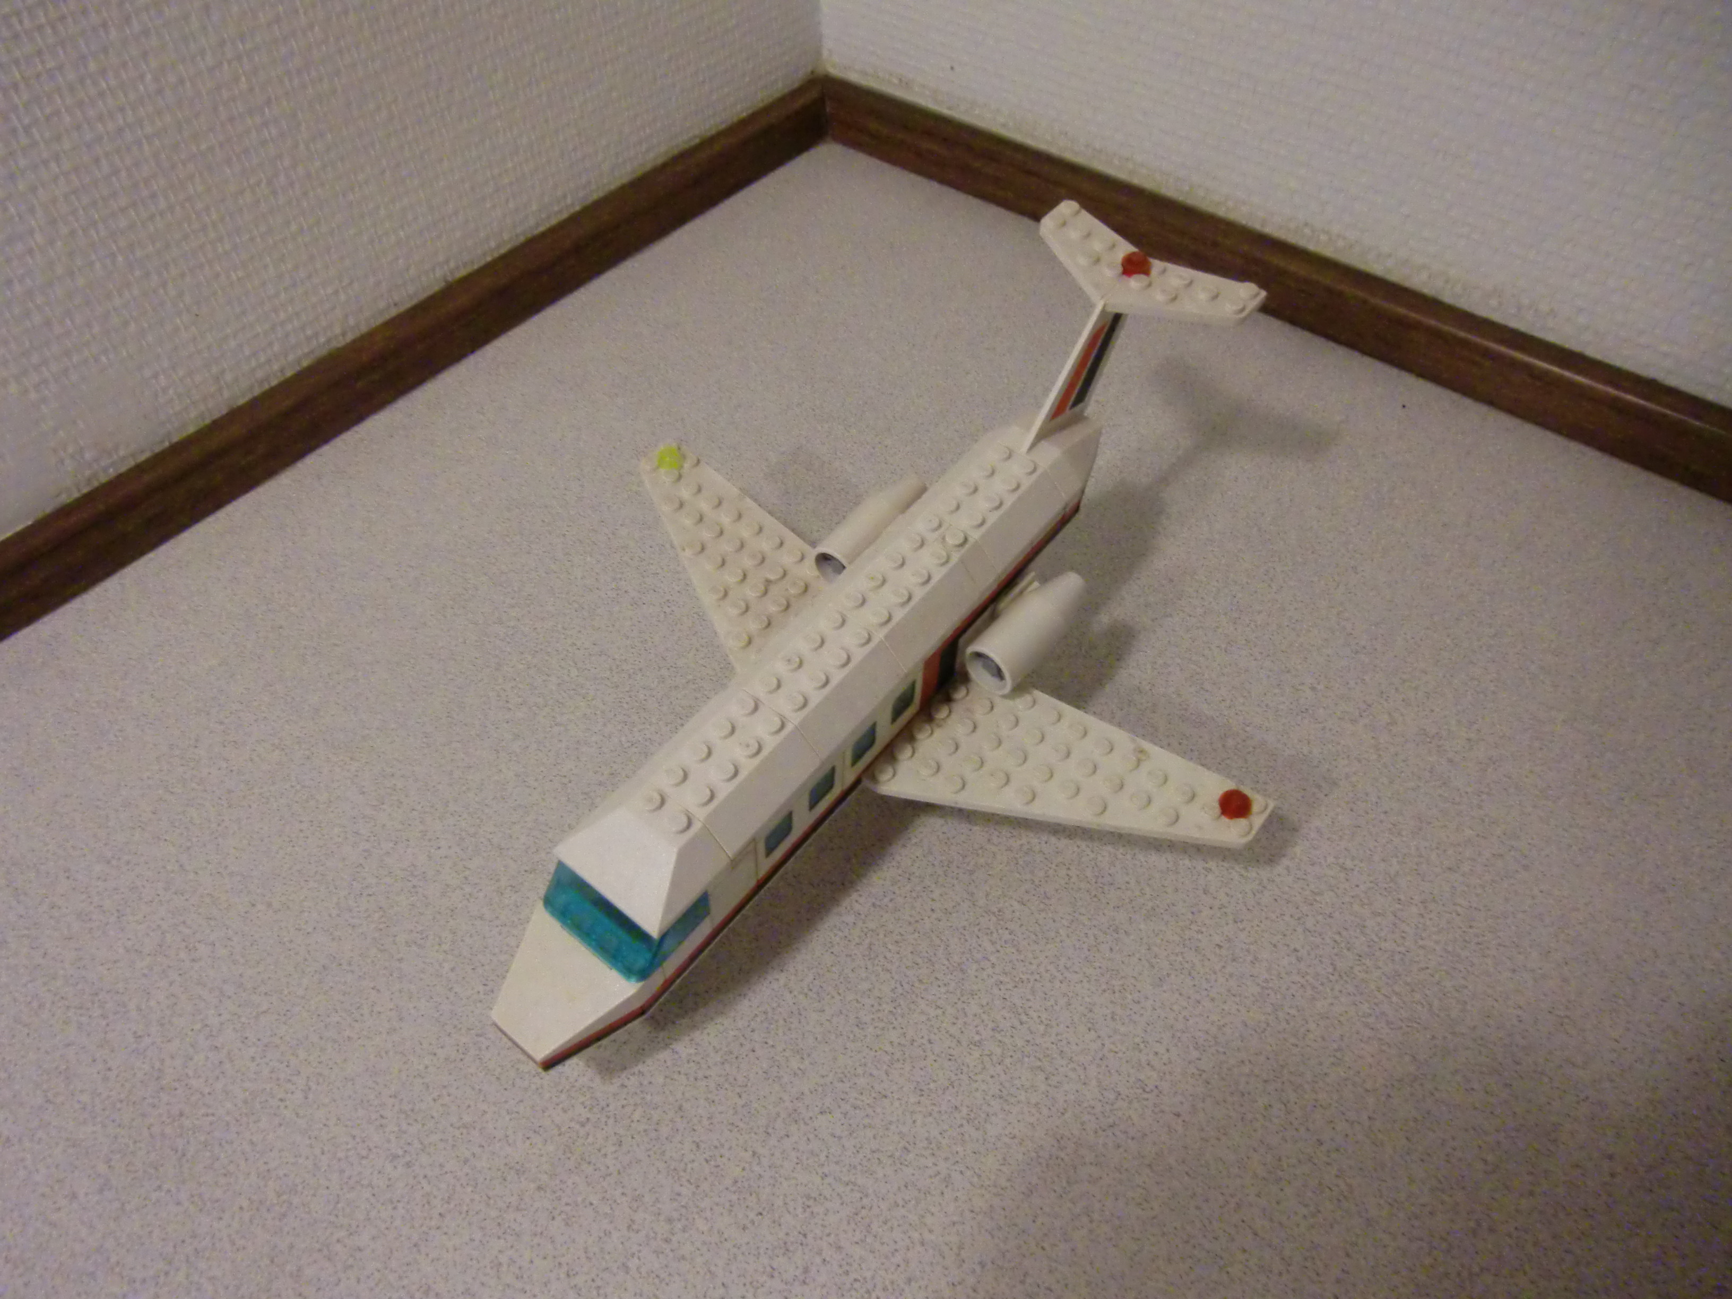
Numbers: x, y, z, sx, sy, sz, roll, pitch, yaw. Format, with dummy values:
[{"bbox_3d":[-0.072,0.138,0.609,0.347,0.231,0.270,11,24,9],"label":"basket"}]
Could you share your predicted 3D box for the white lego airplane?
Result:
[{"bbox_3d":[0.004,-0.008,0.305,0.208,0.088,0.258,32,59,22],"label":"white lego airplane"}]

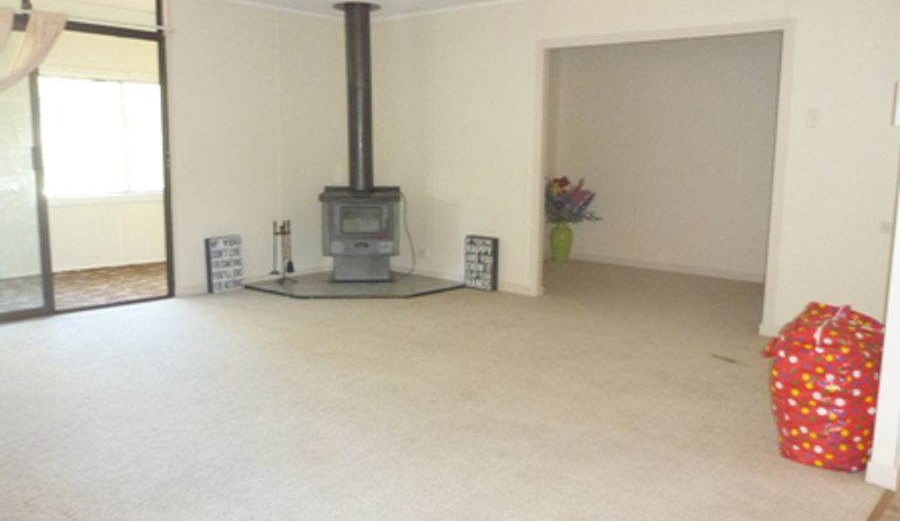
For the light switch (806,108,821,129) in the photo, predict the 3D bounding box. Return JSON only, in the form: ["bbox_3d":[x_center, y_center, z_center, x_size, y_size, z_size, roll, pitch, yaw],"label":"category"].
[{"bbox_3d":[2.309,-0.902,4.626,0.078,0.125,0.013,8,12,39],"label":"light switch"}]

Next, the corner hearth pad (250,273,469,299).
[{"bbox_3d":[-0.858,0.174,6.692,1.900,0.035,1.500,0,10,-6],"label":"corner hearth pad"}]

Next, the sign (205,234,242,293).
[{"bbox_3d":[-1.919,0.028,6.204,0.290,0.455,0.063,-8,9,-43],"label":"sign"}]

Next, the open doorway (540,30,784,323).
[{"bbox_3d":[1.485,-0.595,5.431,1.790,2.020,0.130,8,12,39],"label":"open doorway"}]

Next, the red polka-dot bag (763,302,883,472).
[{"bbox_3d":[1.607,0.503,3.110,0.430,0.630,0.390,8,12,39],"label":"red polka-dot bag"}]

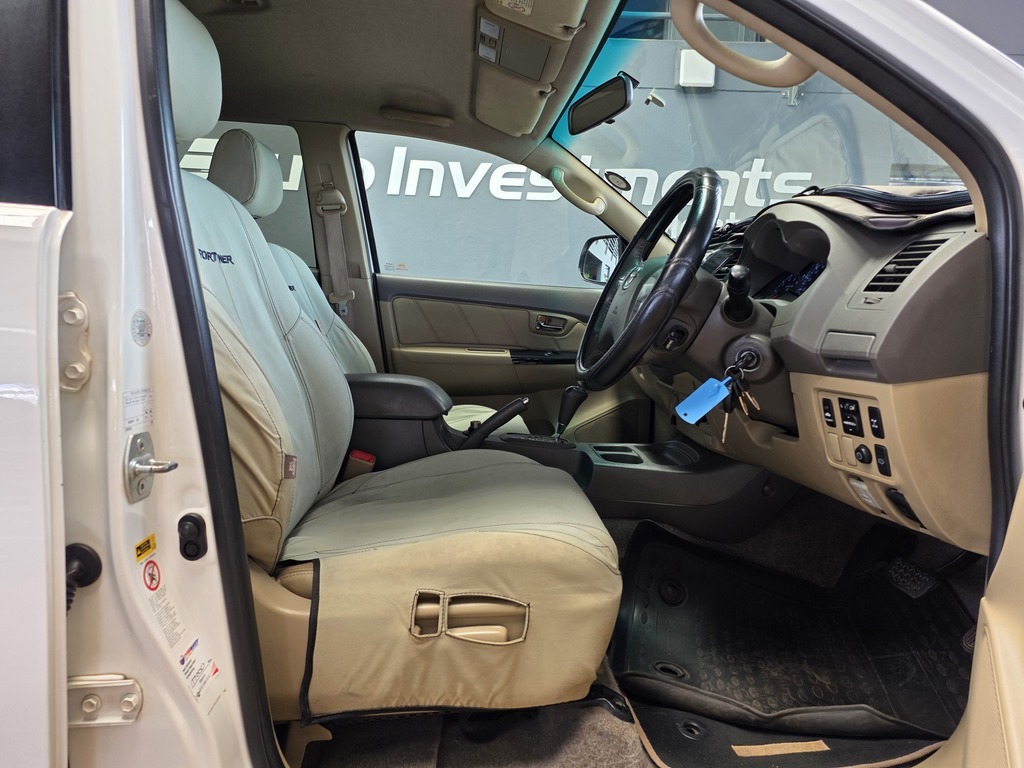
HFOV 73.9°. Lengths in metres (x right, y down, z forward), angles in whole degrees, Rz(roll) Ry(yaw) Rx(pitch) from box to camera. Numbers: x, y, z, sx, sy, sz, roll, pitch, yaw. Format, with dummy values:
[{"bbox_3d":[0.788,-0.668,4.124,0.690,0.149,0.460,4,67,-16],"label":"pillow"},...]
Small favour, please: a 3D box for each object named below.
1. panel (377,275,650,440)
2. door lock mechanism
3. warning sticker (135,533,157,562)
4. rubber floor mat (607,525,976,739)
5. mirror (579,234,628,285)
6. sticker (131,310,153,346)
[{"bbox_3d":[0.022,-0.004,2.136,0.900,0.620,0.120,2,5,-4],"label":"panel"},{"bbox_3d":[-0.315,0.076,0.610,0.040,0.065,0.042,3,5,1],"label":"door lock mechanism"},{"bbox_3d":[-0.334,0.150,0.621,0.001,0.015,0.030,3,5,1],"label":"warning sticker"},{"bbox_3d":[0.520,0.374,1.098,0.660,0.120,0.490,4,5,13],"label":"rubber floor mat"},{"bbox_3d":[0.325,-0.437,2.387,0.130,0.180,0.220,0,6,-24],"label":"mirror"},{"bbox_3d":[-0.331,-0.050,0.607,0.001,0.033,0.033,3,5,1],"label":"sticker"}]

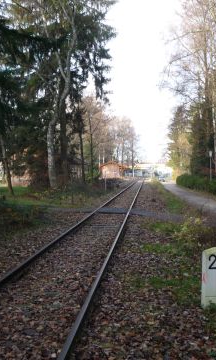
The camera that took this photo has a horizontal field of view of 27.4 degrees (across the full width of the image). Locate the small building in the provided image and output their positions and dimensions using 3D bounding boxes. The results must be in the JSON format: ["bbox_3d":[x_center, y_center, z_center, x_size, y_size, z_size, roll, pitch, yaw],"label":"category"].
[{"bbox_3d":[1.500,-2.350,118.500,6.200,5.100,12.500,0,1,5],"label":"small building"}]

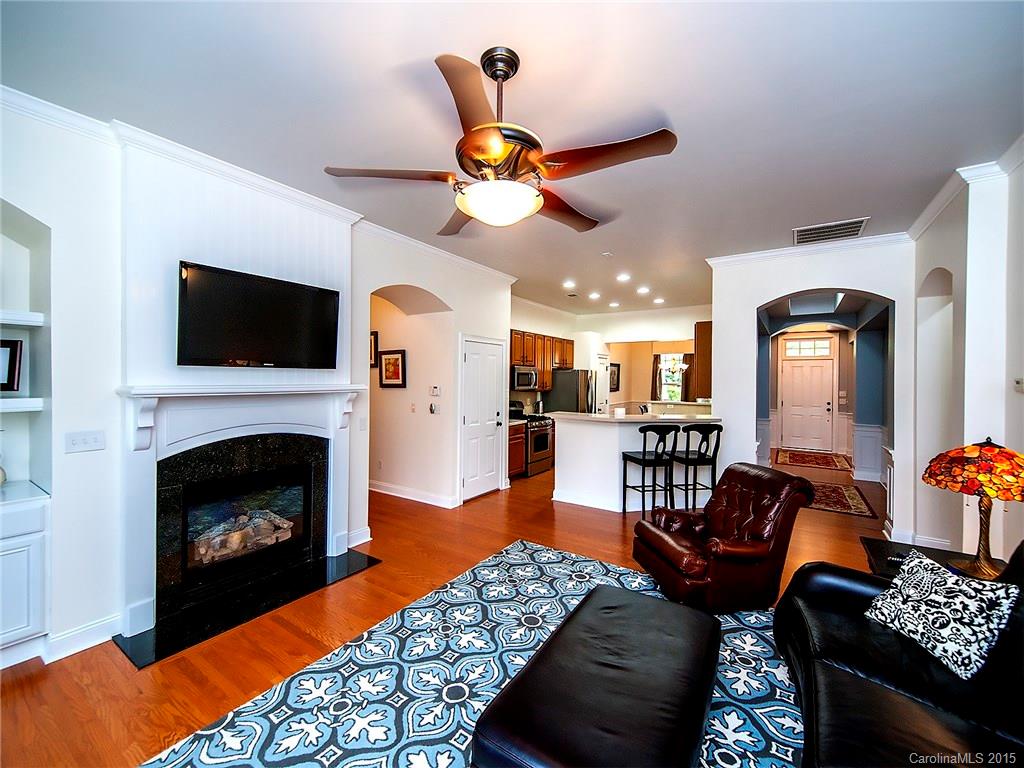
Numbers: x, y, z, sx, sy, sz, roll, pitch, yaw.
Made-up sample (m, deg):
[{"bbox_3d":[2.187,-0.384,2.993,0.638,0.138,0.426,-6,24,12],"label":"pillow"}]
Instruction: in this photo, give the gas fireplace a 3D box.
[{"bbox_3d":[-1.767,0.955,3.024,0.560,1.120,1.608,1,0,34],"label":"gas fireplace"}]

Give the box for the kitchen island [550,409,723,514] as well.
[{"bbox_3d":[1.487,0.973,5.236,1.880,1.085,1.060,1,0,34],"label":"kitchen island"}]

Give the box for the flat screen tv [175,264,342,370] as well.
[{"bbox_3d":[-1.829,-0.451,3.095,0.075,0.666,1.112,4,2,34],"label":"flat screen tv"}]

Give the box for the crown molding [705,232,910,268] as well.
[{"bbox_3d":[3.164,-1.446,4.556,1.870,0.095,0.075,1,0,34],"label":"crown molding"}]

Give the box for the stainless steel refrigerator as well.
[{"bbox_3d":[1.166,0.625,8.380,0.840,1.757,0.890,1,0,34],"label":"stainless steel refrigerator"}]

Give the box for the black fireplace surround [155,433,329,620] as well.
[{"bbox_3d":[-1.923,0.943,3.109,0.080,1.117,1.177,1,0,34],"label":"black fireplace surround"}]

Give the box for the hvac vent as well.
[{"bbox_3d":[3.131,-1.481,4.106,0.575,0.030,0.550,1,0,34],"label":"hvac vent"}]

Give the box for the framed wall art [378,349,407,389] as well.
[{"bbox_3d":[-1.619,-0.195,5.616,0.535,0.505,0.030,1,0,34],"label":"framed wall art"}]

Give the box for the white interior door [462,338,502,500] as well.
[{"bbox_3d":[-0.388,0.471,5.564,0.045,2.030,0.815,1,0,34],"label":"white interior door"}]

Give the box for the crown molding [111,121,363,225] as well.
[{"bbox_3d":[-1.865,-1.486,3.113,0.089,0.084,1.692,1,0,34],"label":"crown molding"}]

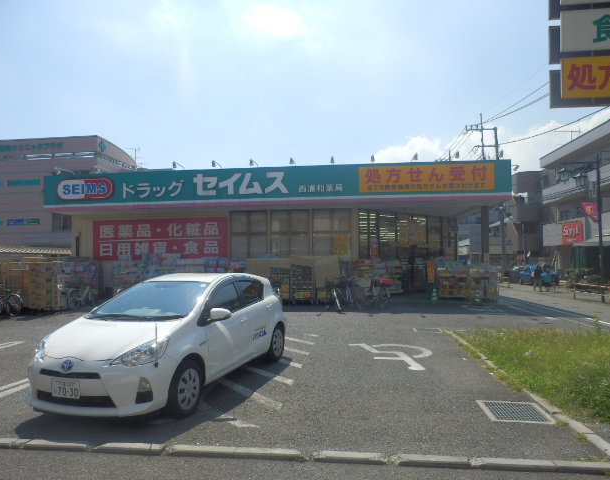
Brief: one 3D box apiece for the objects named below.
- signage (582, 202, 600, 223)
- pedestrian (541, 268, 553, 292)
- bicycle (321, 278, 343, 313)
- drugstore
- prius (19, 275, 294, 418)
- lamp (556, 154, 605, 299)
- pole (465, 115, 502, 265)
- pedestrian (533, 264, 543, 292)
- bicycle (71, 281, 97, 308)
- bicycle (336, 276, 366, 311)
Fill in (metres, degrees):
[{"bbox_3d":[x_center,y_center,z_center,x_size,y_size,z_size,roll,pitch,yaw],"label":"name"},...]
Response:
[{"bbox_3d":[11.067,-1.047,17.200,0.680,0.800,0.060,-1,-2,7],"label":"signage"},{"bbox_3d":[13.937,2.345,25.500,0.500,1.350,0.350,-1,-2,7],"label":"pedestrian"},{"bbox_3d":[0.917,1.818,14.800,0.550,1.050,1.750,0,-2,-15],"label":"bicycle"},{"bbox_3d":[-0.673,0.185,23.179,17.450,5.080,14.000,-1,-2,7],"label":"drugstore"},{"bbox_3d":[-1.619,1.195,6.036,1.700,1.450,4.000,-1,-3,18],"label":"prius"},{"bbox_3d":[10.703,-0.429,17.300,1.800,5.750,0.500,-1,-2,7],"label":"lamp"},{"bbox_3d":[12.956,-3.017,31.500,2.400,11.700,0.600,-1,-2,7],"label":"pole"},{"bbox_3d":[13.437,2.230,25.500,0.520,1.580,0.400,-1,-2,7],"label":"pedestrian"},{"bbox_3d":[-7.983,1.978,16.100,0.550,1.050,1.750,-1,-2,7],"label":"bicycle"},{"bbox_3d":[1.521,1.809,15.000,0.550,1.050,1.750,0,-2,-10],"label":"bicycle"}]

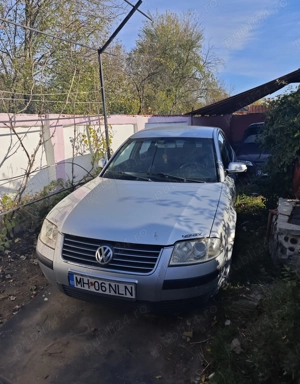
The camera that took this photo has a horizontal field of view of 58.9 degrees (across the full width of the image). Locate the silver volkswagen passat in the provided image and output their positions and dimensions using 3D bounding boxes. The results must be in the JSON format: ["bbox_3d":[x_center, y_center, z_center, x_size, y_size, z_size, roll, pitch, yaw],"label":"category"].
[{"bbox_3d":[0.406,-0.203,3.933,1.800,1.462,4.680,3,15,19],"label":"silver volkswagen passat"}]

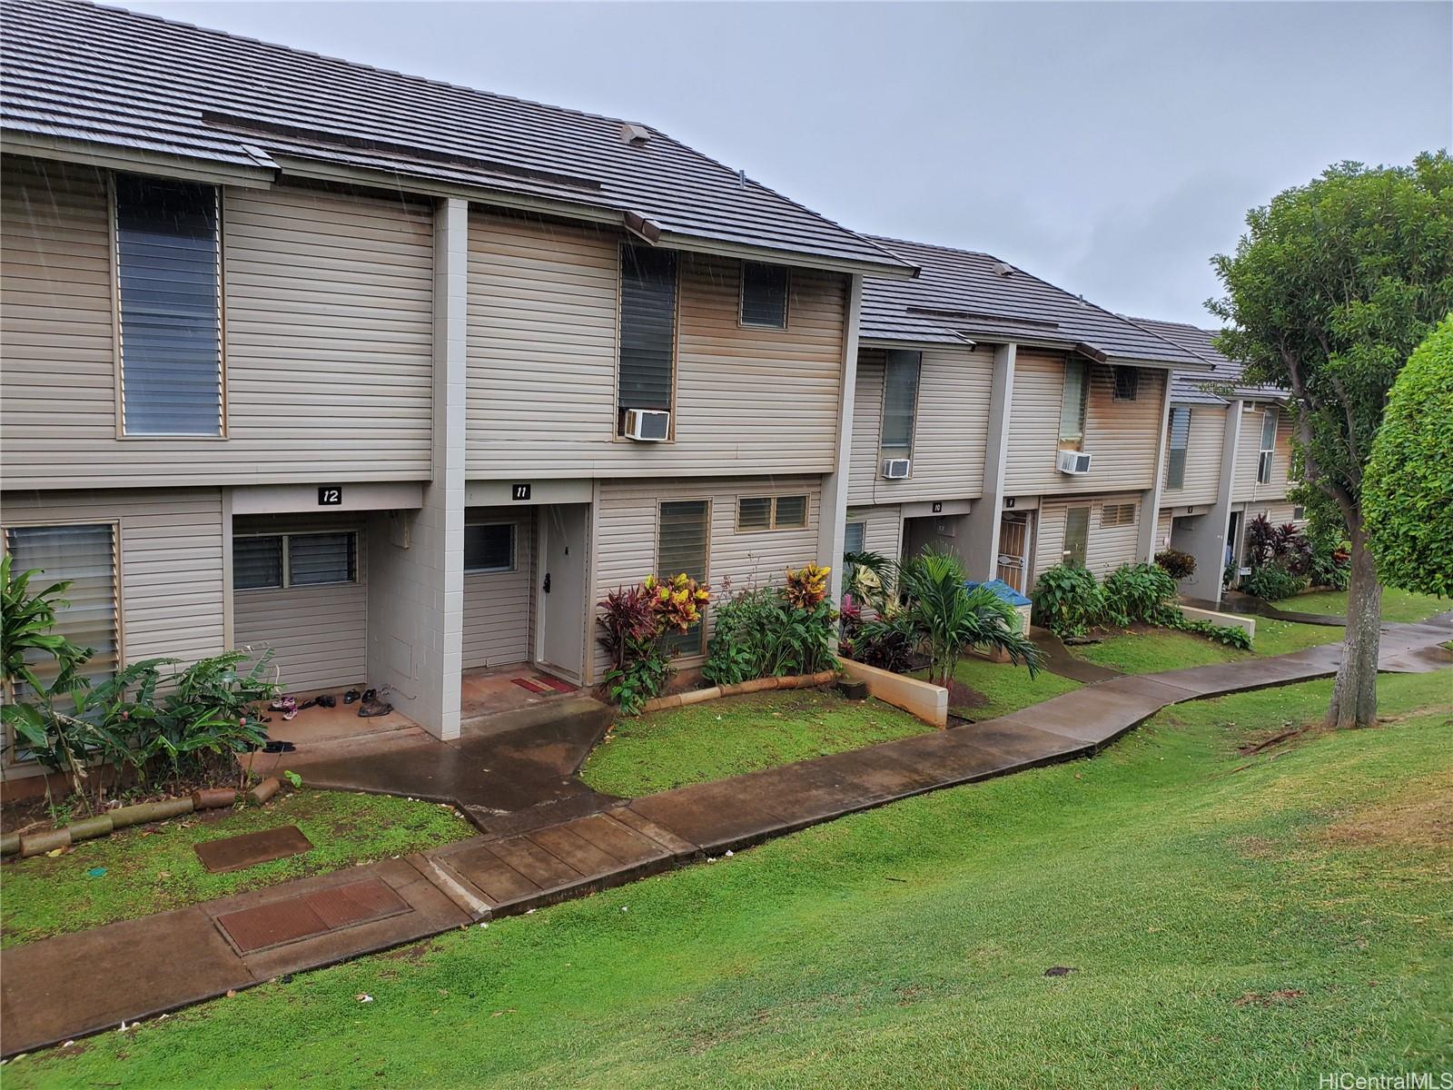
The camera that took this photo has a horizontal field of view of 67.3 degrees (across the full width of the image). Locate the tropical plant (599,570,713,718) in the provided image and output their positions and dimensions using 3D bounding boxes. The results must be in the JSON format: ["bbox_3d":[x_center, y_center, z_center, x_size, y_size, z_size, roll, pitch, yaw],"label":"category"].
[{"bbox_3d":[-0.812,1.095,12.668,1.350,1.520,0.950,-4,11,-39],"label":"tropical plant"}]

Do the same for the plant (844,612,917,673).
[{"bbox_3d":[2.246,1.462,15.896,1.050,0.900,0.950,-4,11,-39],"label":"plant"}]

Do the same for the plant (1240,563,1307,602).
[{"bbox_3d":[14.678,0.983,29.318,1.700,0.880,1.300,-4,11,-39],"label":"plant"}]

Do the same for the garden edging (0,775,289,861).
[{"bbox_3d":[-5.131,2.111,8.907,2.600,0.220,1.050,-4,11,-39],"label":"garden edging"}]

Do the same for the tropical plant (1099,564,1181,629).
[{"bbox_3d":[8.443,0.986,22.291,1.550,1.200,1.300,-4,11,-39],"label":"tropical plant"}]

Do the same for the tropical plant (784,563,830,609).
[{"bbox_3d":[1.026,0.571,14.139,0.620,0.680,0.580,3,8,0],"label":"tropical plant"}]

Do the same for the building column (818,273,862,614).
[{"bbox_3d":[1.452,-0.904,14.534,0.200,5.200,0.300,-4,11,-39],"label":"building column"}]

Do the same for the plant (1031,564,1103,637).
[{"bbox_3d":[6.452,1.034,20.696,1.400,1.350,1.200,-4,11,-39],"label":"plant"}]

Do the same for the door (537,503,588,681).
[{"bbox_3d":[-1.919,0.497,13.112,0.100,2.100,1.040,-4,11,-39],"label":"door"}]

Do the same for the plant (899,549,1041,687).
[{"bbox_3d":[3.368,1.040,15.232,1.800,2.000,1.700,-4,11,-39],"label":"plant"}]

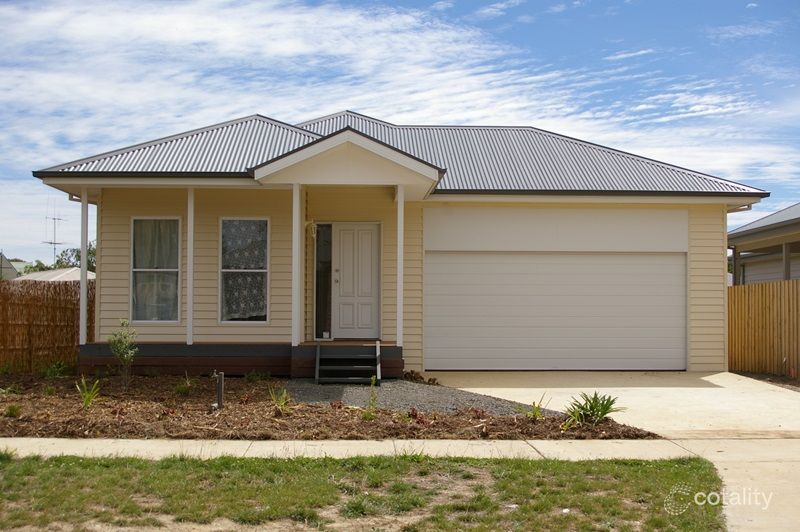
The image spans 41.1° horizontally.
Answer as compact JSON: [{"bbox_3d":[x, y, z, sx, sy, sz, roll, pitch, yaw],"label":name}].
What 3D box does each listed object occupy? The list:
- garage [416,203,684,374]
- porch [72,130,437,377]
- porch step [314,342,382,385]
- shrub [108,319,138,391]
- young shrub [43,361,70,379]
[{"bbox_3d":[2.680,0.499,21.585,4.780,2.910,5.200,0,-2,-2],"label":"garage"},{"bbox_3d":[-2.375,-0.137,17.574,5.800,3.880,2.420,0,-2,-2],"label":"porch"},{"bbox_3d":[-0.769,1.486,16.199,0.990,0.590,0.750,0,-2,-2],"label":"porch step"},{"bbox_3d":[-3.940,1.259,15.216,0.428,1.020,0.428,0,-2,-2],"label":"shrub"},{"bbox_3d":[-5.467,1.646,16.995,0.430,0.279,0.430,0,-2,-2],"label":"young shrub"}]

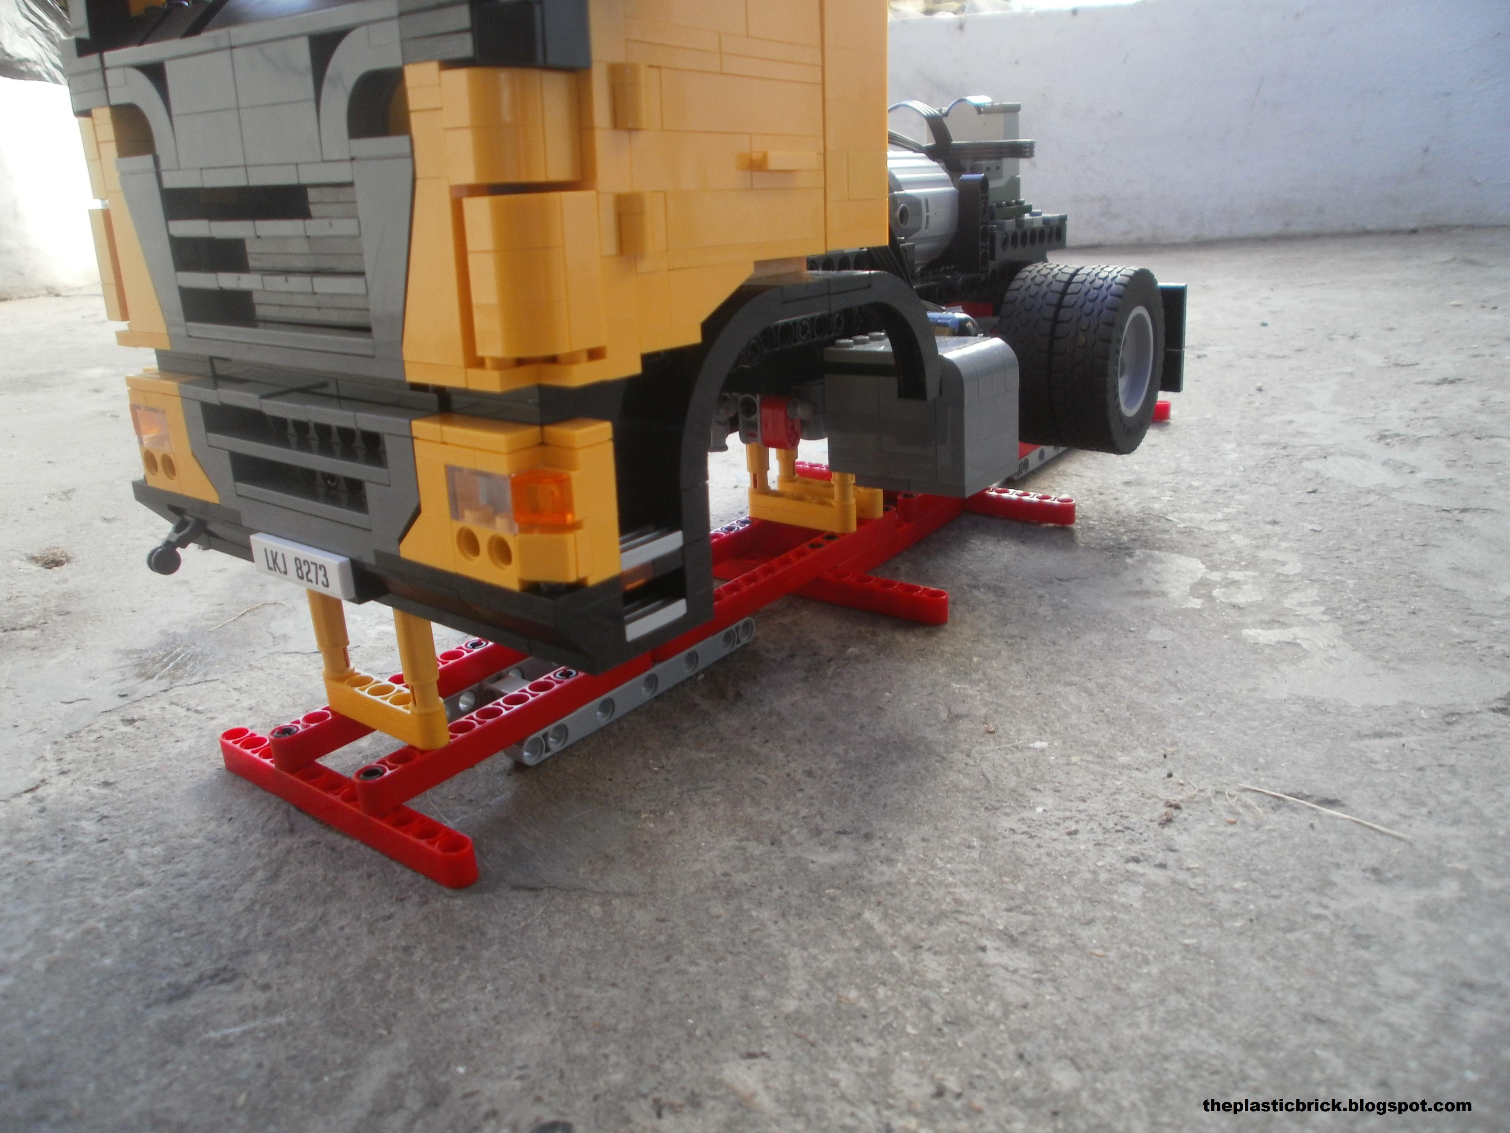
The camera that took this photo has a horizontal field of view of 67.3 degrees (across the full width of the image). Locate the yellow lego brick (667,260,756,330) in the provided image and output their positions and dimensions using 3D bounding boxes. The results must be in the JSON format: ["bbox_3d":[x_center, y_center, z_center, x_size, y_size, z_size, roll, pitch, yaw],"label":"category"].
[{"bbox_3d":[-0.010,-0.050,0.206,0.008,0.010,0.024,12,22,35],"label":"yellow lego brick"}]

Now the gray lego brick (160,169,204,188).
[{"bbox_3d":[-0.109,-0.076,0.223,0.016,0.003,0.008,12,22,35],"label":"gray lego brick"}]

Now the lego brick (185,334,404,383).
[{"bbox_3d":[-0.090,-0.042,0.223,0.079,0.003,0.008,12,22,35],"label":"lego brick"}]

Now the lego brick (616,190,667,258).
[{"bbox_3d":[-0.018,-0.056,0.186,0.009,0.010,0.012,12,22,35],"label":"lego brick"}]

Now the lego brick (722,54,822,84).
[{"bbox_3d":[0.001,-0.091,0.210,0.008,0.003,0.032,12,22,35],"label":"lego brick"}]

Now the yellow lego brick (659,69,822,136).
[{"bbox_3d":[-0.004,-0.083,0.205,0.008,0.010,0.048,12,22,35],"label":"yellow lego brick"}]

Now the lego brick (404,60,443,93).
[{"bbox_3d":[-0.048,-0.076,0.176,0.008,0.003,0.008,12,22,35],"label":"lego brick"}]

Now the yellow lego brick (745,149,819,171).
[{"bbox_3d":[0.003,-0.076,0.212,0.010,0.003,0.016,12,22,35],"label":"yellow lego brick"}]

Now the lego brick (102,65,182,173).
[{"bbox_3d":[-0.120,-0.090,0.230,0.024,0.020,0.008,12,22,35],"label":"lego brick"}]

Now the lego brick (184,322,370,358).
[{"bbox_3d":[-0.091,-0.045,0.222,0.064,0.003,0.008,12,22,35],"label":"lego brick"}]

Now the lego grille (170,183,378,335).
[{"bbox_3d":[-0.089,-0.058,0.214,0.065,0.027,0.008,12,22,35],"label":"lego grille"}]

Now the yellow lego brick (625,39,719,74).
[{"bbox_3d":[-0.016,-0.084,0.188,0.008,0.003,0.024,12,22,35],"label":"yellow lego brick"}]

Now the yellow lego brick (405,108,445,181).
[{"bbox_3d":[-0.048,-0.067,0.179,0.008,0.010,0.008,12,22,35],"label":"yellow lego brick"}]

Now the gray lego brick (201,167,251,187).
[{"bbox_3d":[-0.098,-0.075,0.218,0.016,0.003,0.008,12,22,35],"label":"gray lego brick"}]

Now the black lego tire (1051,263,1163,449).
[{"bbox_3d":[0.124,-0.072,0.398,0.020,0.062,0.062,9,22,34],"label":"black lego tire"}]

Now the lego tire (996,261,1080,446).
[{"bbox_3d":[0.108,-0.075,0.410,0.020,0.062,0.062,9,22,34],"label":"lego tire"}]

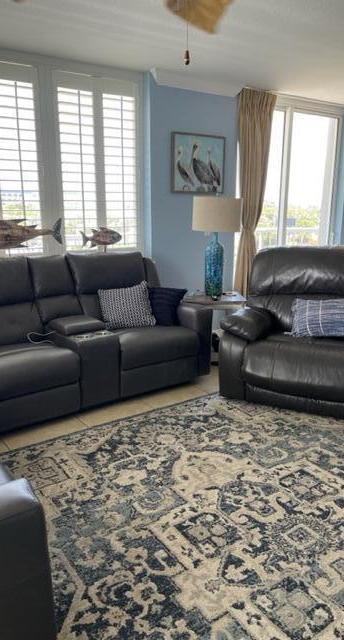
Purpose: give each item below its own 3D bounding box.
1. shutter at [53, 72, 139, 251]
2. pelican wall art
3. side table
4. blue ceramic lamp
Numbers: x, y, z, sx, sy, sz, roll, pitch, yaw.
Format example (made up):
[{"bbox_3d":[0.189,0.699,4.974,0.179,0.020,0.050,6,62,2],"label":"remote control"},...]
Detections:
[{"bbox_3d":[-0.615,-1.286,4.186,0.779,1.504,0.100,-10,18,-34],"label":"shutter"},{"bbox_3d":[0.253,-1.498,4.639,0.658,0.558,0.040,-10,18,-34],"label":"pelican wall art"},{"bbox_3d":[0.350,0.085,4.439,0.497,0.594,0.497,-3,15,-12],"label":"side table"},{"bbox_3d":[0.398,-0.665,4.334,0.431,0.911,0.431,0,14,0],"label":"blue ceramic lamp"}]

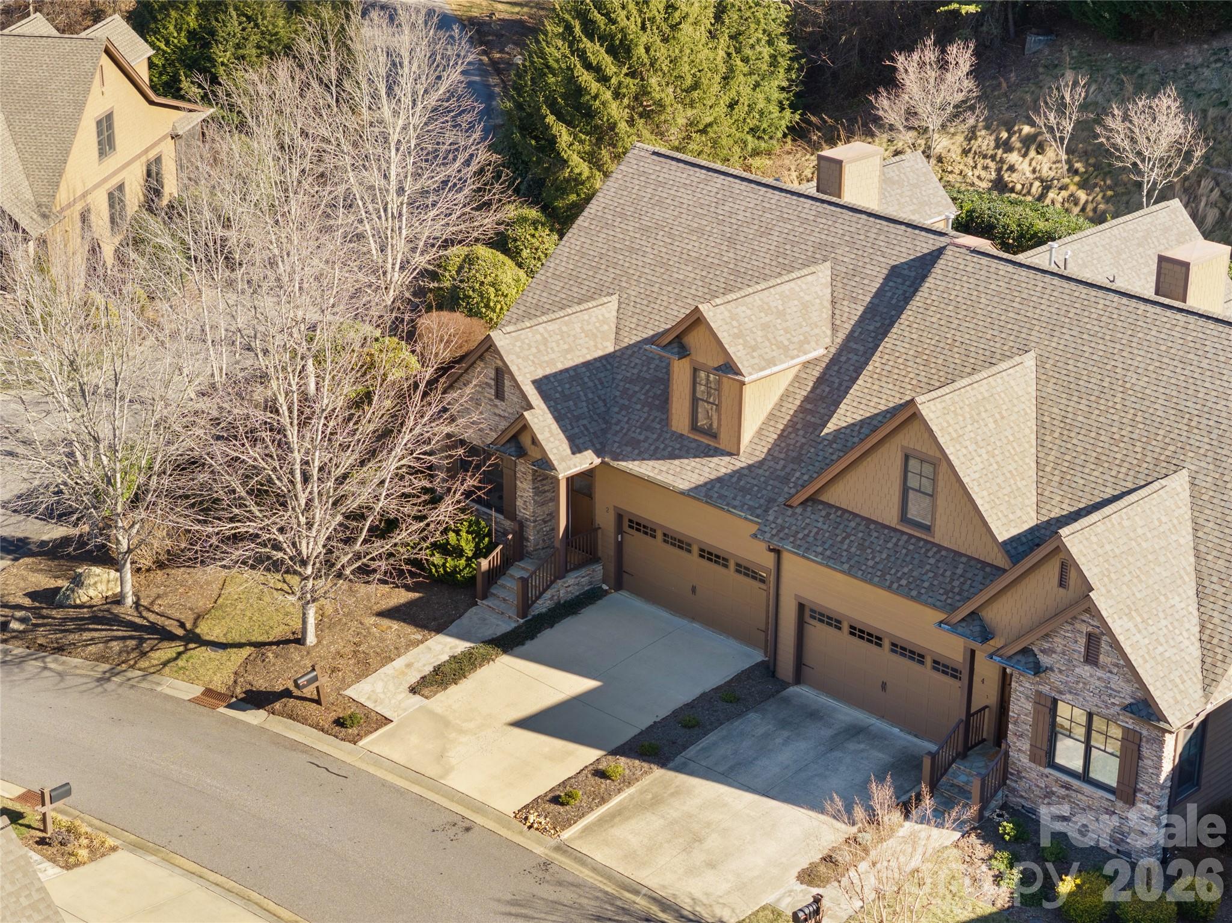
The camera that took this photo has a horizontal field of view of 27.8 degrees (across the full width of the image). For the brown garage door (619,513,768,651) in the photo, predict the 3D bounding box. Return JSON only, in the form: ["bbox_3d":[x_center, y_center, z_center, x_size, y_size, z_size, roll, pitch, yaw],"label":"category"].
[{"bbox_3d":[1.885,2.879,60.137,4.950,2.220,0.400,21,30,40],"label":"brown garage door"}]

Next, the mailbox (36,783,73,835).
[{"bbox_3d":[-11.877,7.290,52.635,0.220,1.120,0.840,19,29,37],"label":"mailbox"}]

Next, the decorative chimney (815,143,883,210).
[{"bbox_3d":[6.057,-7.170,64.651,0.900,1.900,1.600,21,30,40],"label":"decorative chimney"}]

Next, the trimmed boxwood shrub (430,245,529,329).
[{"bbox_3d":[-4.257,-5.451,78.385,3.100,2.600,2.800,21,30,40],"label":"trimmed boxwood shrub"}]

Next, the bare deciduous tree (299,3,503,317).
[{"bbox_3d":[-6.933,-9.443,78.357,6.500,9.800,6.500,-1,23,-5],"label":"bare deciduous tree"}]

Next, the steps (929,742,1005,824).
[{"bbox_3d":[7.747,6.958,53.716,1.400,0.880,2.200,21,30,40],"label":"steps"}]

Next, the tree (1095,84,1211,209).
[{"bbox_3d":[17.478,-10.071,81.097,3.740,4.670,3.550,1,23,0],"label":"tree"}]

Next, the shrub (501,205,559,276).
[{"bbox_3d":[-2.773,-7.239,82.913,2.200,2.400,2.200,1,23,0],"label":"shrub"}]

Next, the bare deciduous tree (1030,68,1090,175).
[{"bbox_3d":[15.079,-11.445,84.522,2.010,3.690,1.910,1,23,0],"label":"bare deciduous tree"}]

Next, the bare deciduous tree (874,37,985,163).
[{"bbox_3d":[11.430,-13.078,89.884,4.200,5.000,4.100,4,23,7],"label":"bare deciduous tree"}]

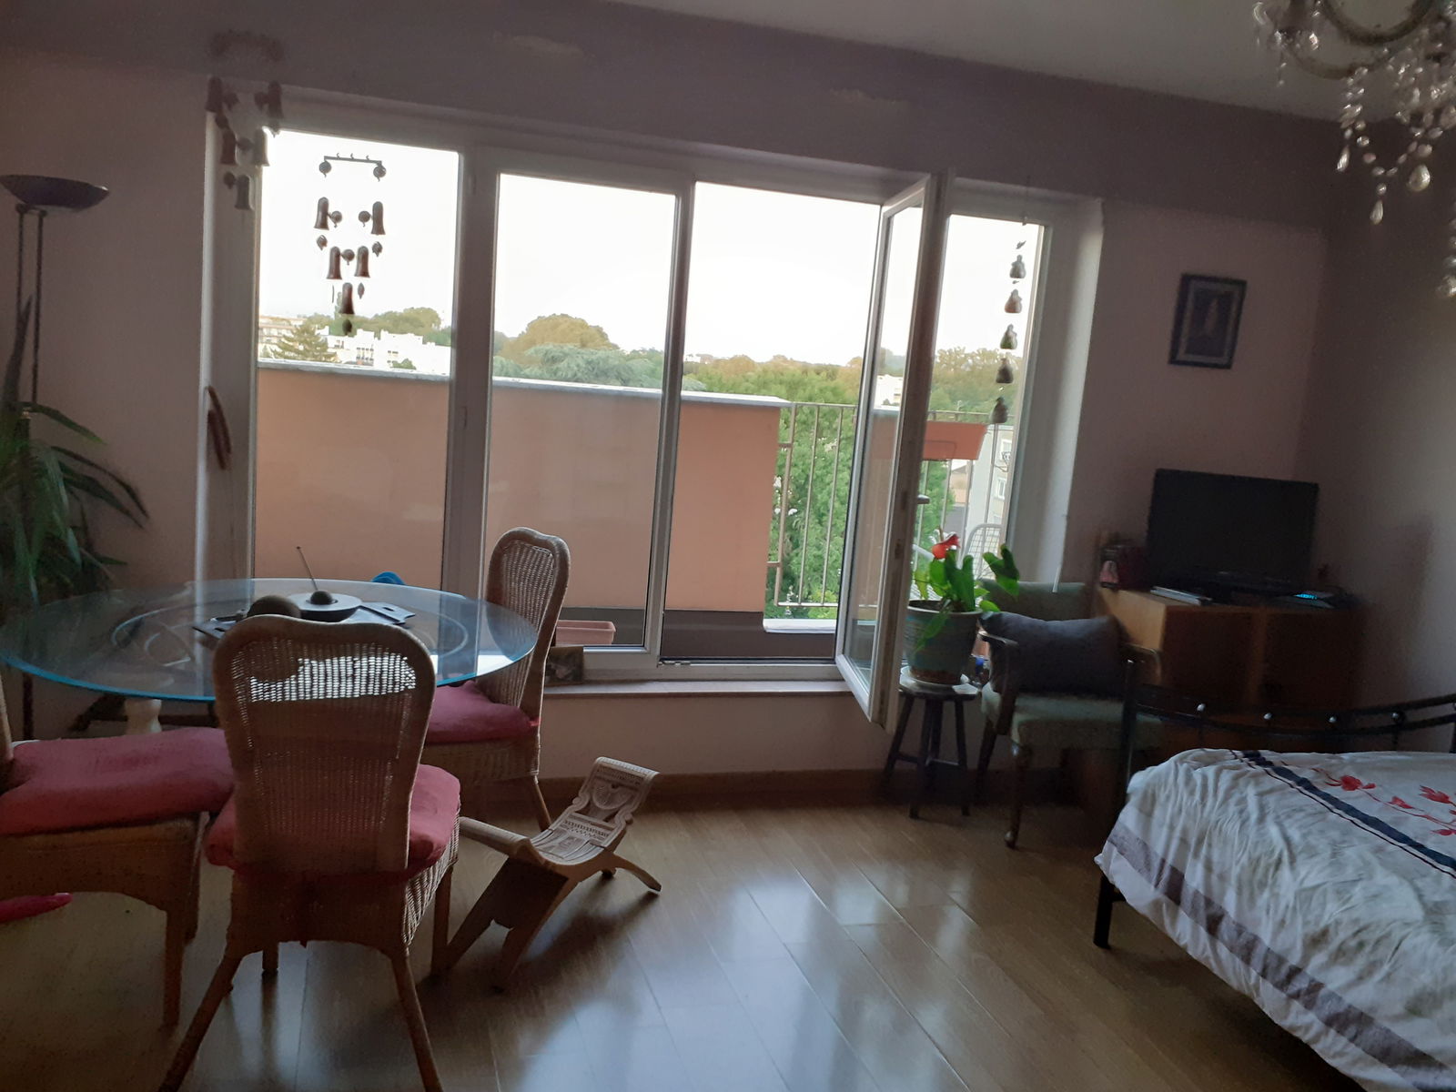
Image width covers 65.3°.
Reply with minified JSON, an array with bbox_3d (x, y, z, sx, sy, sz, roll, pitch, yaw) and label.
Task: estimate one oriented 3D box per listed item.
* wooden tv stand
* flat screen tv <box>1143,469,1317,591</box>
[{"bbox_3d":[1.797,0.574,4.236,0.805,0.790,0.364,2,10,-17],"label":"wooden tv stand"},{"bbox_3d":[1.761,-0.024,4.005,0.559,0.450,0.179,4,9,-2],"label":"flat screen tv"}]

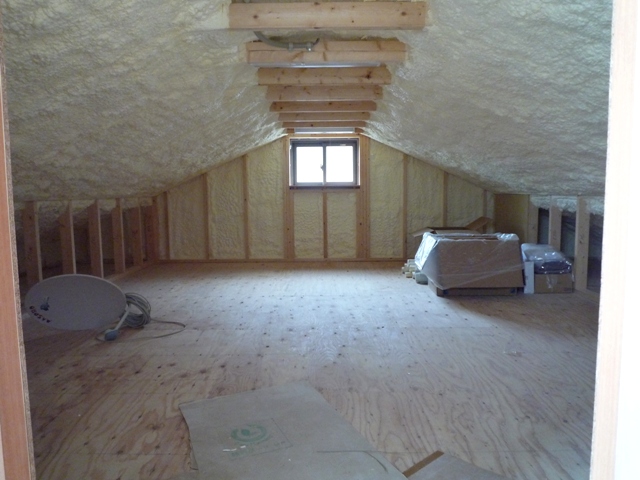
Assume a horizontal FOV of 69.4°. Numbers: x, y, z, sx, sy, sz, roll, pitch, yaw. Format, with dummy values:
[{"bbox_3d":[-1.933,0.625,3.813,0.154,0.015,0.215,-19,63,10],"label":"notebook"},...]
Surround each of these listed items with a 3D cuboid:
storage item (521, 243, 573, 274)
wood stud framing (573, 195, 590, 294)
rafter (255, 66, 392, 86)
[{"bbox_3d":[1.817,0.137,3.823,0.370,0.210,0.460,0,5,1],"label":"storage item"},{"bbox_3d":[2.119,0.024,3.744,0.097,0.760,0.040,0,5,1],"label":"wood stud framing"},{"bbox_3d":[0.033,-1.031,2.907,0.840,0.106,0.037,0,5,1],"label":"rafter"}]

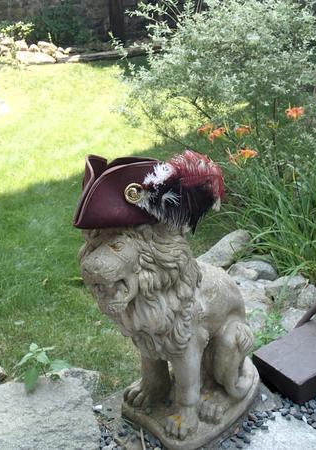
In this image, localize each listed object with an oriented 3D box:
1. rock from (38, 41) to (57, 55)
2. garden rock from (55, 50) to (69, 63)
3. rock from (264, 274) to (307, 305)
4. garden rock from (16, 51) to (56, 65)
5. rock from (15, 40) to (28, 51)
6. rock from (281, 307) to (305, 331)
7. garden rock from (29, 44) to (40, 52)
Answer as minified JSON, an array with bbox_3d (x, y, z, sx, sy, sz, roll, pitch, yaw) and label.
[{"bbox_3d":[-2.005,-3.221,10.150,0.370,0.250,0.280,0,24,0],"label":"rock"},{"bbox_3d":[-1.708,-3.013,10.000,0.250,0.190,0.220,0,24,0],"label":"garden rock"},{"bbox_3d":[0.506,0.260,2.220,0.175,0.110,0.130,0,24,0],"label":"rock"},{"bbox_3d":[-2.135,-2.920,9.750,0.700,0.220,0.420,0,24,0],"label":"garden rock"},{"bbox_3d":[-2.489,-3.274,10.200,0.240,0.210,0.220,0,24,0],"label":"rock"},{"bbox_3d":[0.498,0.346,2.070,0.110,0.090,0.100,0,24,0],"label":"rock"},{"bbox_3d":[-2.230,-3.187,10.100,0.180,0.140,0.160,0,24,0],"label":"garden rock"}]

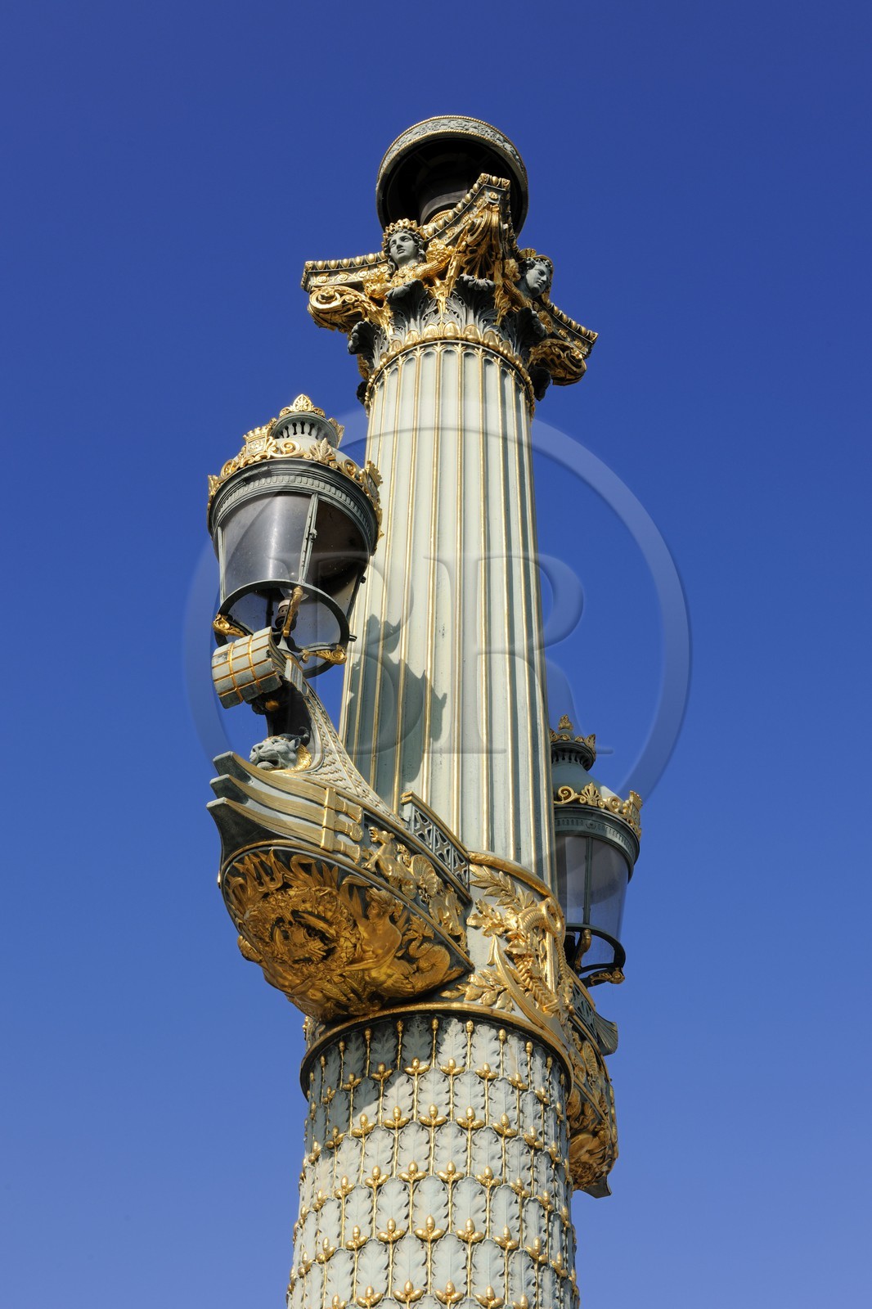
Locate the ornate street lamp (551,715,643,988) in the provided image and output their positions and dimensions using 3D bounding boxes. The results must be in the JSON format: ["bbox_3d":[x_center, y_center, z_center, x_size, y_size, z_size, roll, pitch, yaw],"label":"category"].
[{"bbox_3d":[0.431,0.629,5.394,0.519,1.169,0.519,-22,-51,21],"label":"ornate street lamp"}]

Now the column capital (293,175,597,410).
[{"bbox_3d":[0.056,-1.157,6.245,0.938,0.730,0.938,-22,-51,21],"label":"column capital"}]

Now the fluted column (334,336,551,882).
[{"bbox_3d":[0.031,-0.088,5.134,0.636,2.421,0.636,1,-46,1],"label":"fluted column"}]

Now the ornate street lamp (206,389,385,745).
[{"bbox_3d":[-0.381,-0.316,4.364,0.519,1.370,0.536,1,-46,1],"label":"ornate street lamp"}]

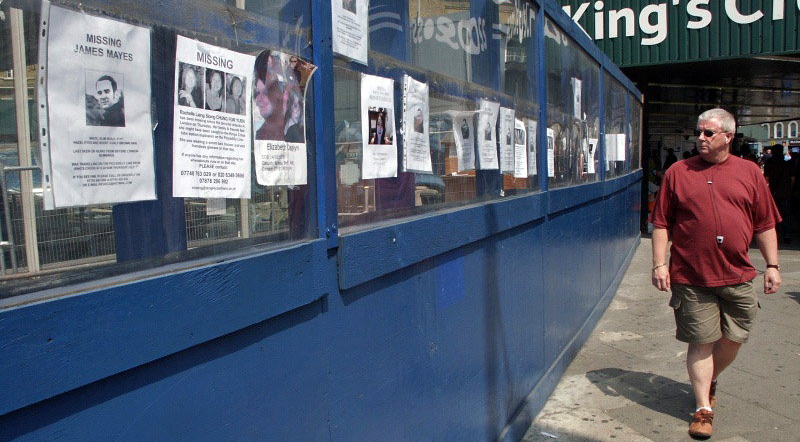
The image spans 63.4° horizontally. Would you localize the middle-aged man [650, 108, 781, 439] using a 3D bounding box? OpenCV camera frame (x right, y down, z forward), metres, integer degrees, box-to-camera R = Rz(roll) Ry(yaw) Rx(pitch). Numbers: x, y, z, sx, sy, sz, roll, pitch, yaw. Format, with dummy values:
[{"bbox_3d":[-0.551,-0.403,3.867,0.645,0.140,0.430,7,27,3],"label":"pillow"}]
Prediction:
[{"bbox_3d":[1.755,0.245,3.610,0.650,1.740,0.620,1,5,21],"label":"middle-aged man"}]

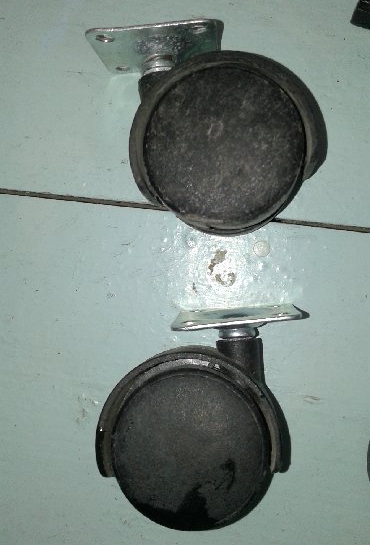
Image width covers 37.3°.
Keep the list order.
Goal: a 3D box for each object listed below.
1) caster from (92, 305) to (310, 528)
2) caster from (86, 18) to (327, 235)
[{"bbox_3d":[0.006,0.045,0.177,0.067,0.042,0.060,-5,91,2],"label":"caster"},{"bbox_3d":[0.007,-0.042,0.177,0.067,0.042,0.060,-4,92,3],"label":"caster"}]

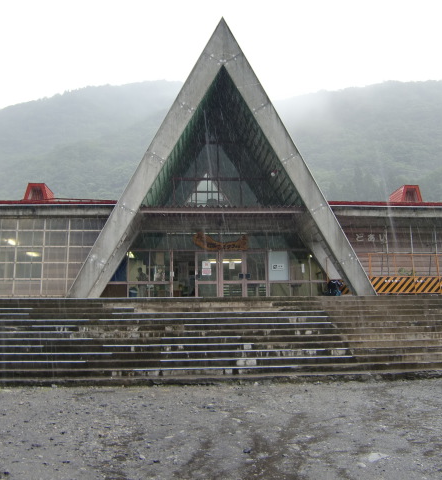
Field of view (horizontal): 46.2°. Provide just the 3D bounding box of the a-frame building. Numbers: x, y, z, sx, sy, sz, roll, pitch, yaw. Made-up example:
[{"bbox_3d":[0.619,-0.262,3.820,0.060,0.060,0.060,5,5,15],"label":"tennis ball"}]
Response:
[{"bbox_3d":[-0.327,-2.419,23.461,10.633,10.545,10.000,0,-9,-5],"label":"a-frame building"}]

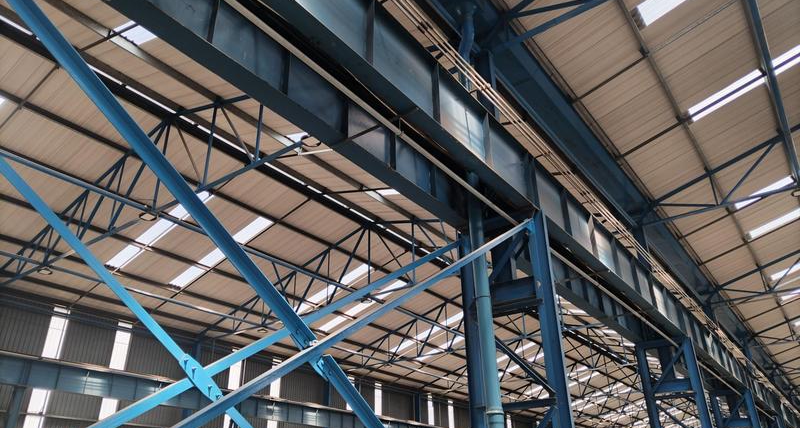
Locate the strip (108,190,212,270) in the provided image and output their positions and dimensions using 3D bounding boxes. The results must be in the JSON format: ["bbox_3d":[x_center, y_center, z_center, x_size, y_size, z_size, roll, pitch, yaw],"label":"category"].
[{"bbox_3d":[-8.816,0.614,21.933,5.550,0.050,0.660,-33,-38,22],"label":"strip"}]

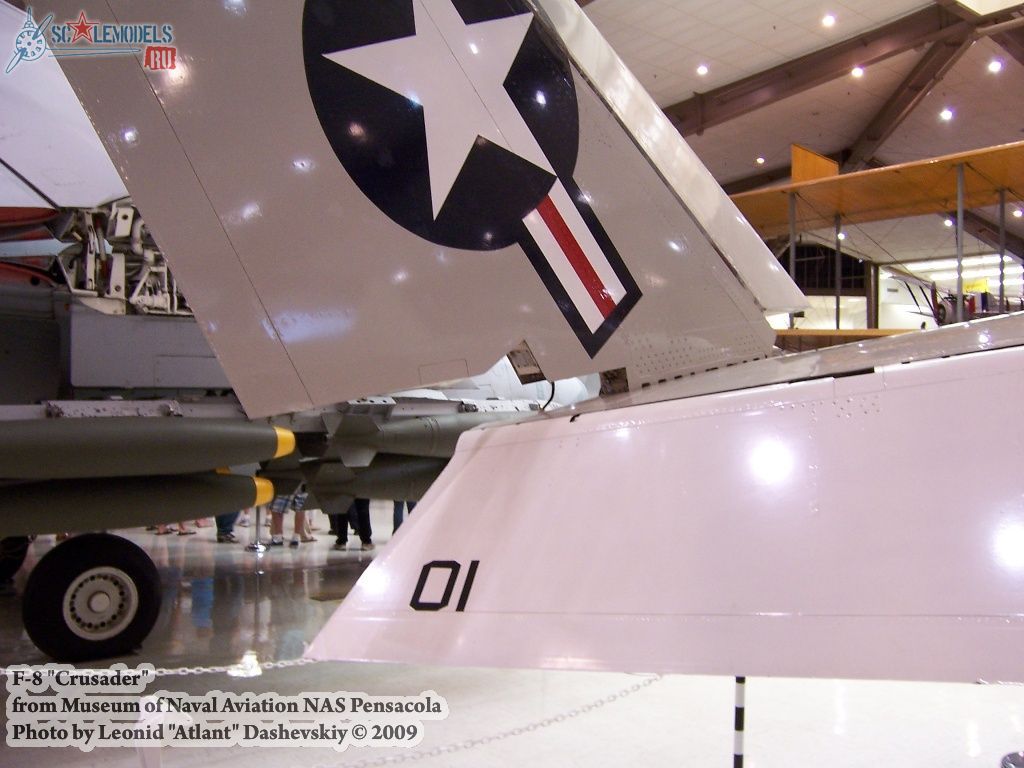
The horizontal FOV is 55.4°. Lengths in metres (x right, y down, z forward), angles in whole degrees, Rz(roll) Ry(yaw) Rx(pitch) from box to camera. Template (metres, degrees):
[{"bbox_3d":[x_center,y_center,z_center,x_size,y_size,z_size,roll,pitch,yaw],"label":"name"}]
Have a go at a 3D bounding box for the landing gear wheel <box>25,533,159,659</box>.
[{"bbox_3d":[-2.890,1.475,6.760,0.900,0.875,0.285,3,-3,-39],"label":"landing gear wheel"}]

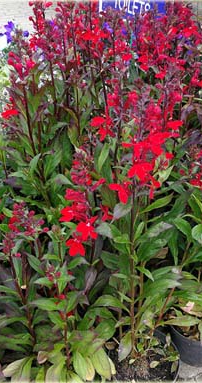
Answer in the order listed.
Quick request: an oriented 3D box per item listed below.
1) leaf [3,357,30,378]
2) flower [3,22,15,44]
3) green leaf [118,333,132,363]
[{"bbox_3d":[-0.183,0.380,0.860,0.060,0.030,0.042,-1,34,0],"label":"leaf"},{"bbox_3d":[-0.391,-0.667,1.680,0.050,0.083,0.050,-7,35,-8],"label":"flower"},{"bbox_3d":[0.065,0.413,1.053,0.037,0.060,0.048,0,34,0],"label":"green leaf"}]

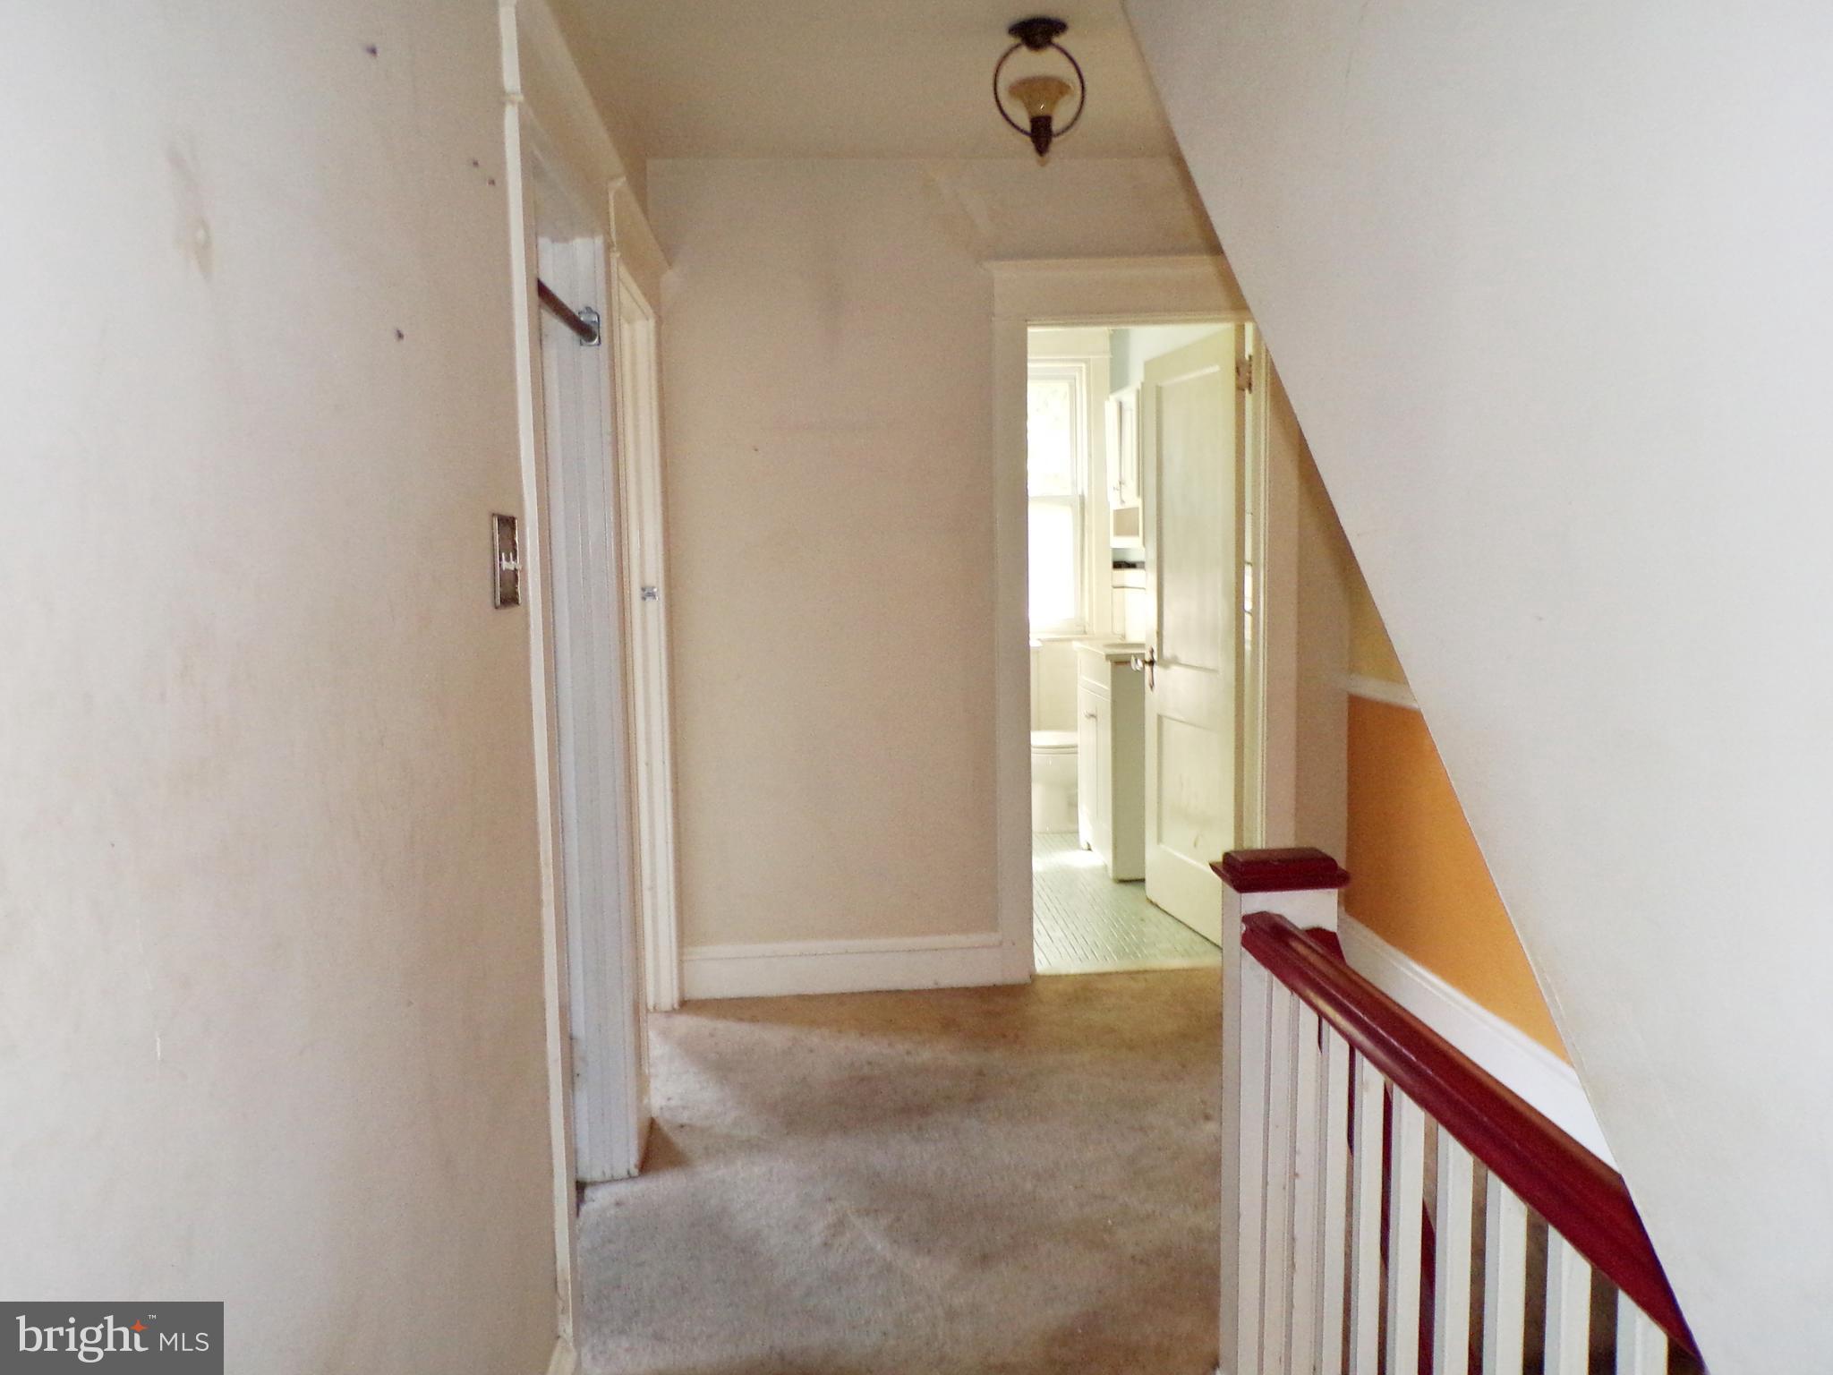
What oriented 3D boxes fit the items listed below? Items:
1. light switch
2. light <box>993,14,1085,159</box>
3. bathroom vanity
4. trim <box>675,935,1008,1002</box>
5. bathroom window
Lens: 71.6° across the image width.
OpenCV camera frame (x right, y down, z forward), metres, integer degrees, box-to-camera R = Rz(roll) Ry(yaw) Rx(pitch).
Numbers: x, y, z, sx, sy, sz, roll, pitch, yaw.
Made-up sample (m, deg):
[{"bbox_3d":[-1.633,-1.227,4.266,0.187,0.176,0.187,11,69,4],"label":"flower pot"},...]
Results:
[{"bbox_3d":[-0.569,-0.176,1.769,0.014,0.124,0.122,-2,5,-4],"label":"light switch"},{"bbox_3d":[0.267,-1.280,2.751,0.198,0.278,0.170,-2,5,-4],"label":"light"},{"bbox_3d":[0.954,0.293,5.300,0.460,0.895,0.635,-2,5,-4],"label":"bathroom vanity"},{"bbox_3d":[-0.220,0.830,3.772,0.956,0.156,0.020,-2,5,-4],"label":"trim"},{"bbox_3d":[0.496,-0.920,6.329,0.700,1.329,0.100,-2,5,-4],"label":"bathroom window"}]

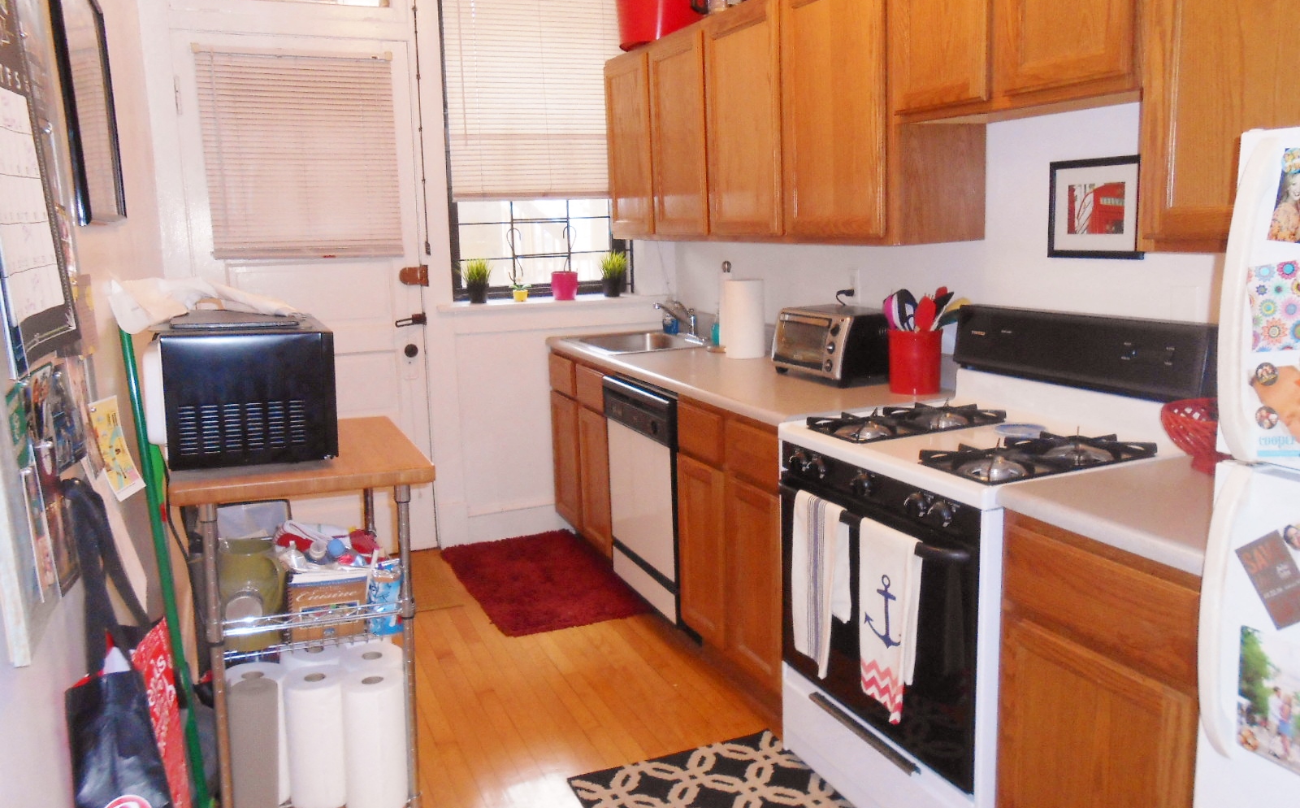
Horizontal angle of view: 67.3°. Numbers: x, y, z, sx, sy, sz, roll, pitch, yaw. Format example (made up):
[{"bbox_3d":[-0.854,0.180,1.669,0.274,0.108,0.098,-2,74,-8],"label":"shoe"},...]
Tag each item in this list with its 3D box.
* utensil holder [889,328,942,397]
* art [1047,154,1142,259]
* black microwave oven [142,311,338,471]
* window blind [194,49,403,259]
[{"bbox_3d":[0.780,-0.124,2.869,0.147,0.173,0.147,-2,11,0],"label":"utensil holder"},{"bbox_3d":[1.065,-0.466,2.329,0.020,0.232,0.275,-7,12,-23],"label":"art"},{"bbox_3d":[-0.936,-0.043,2.252,0.365,0.275,0.455,-5,11,-20],"label":"black microwave oven"},{"bbox_3d":[-1.338,-0.965,3.785,0.712,0.775,0.040,-6,11,-23],"label":"window blind"}]

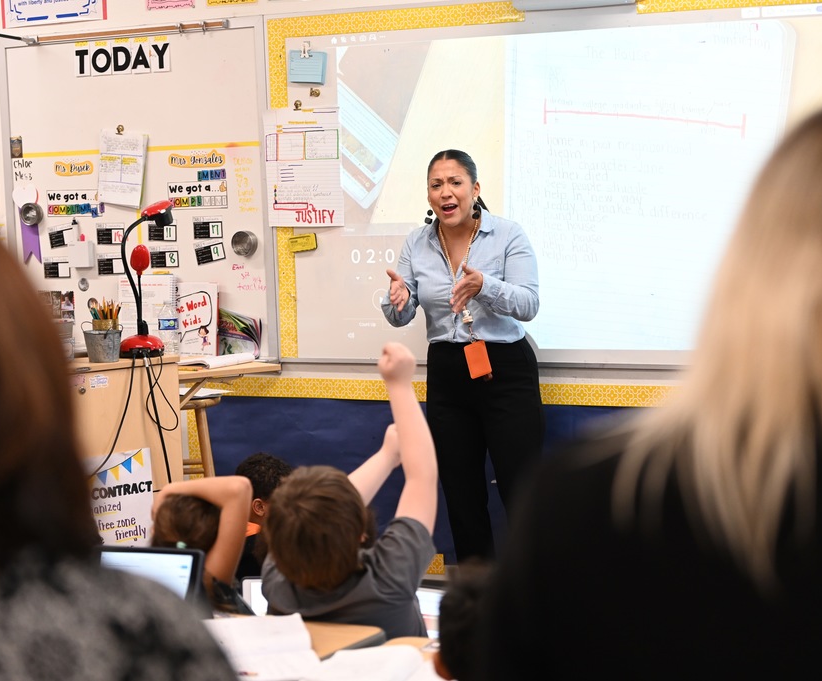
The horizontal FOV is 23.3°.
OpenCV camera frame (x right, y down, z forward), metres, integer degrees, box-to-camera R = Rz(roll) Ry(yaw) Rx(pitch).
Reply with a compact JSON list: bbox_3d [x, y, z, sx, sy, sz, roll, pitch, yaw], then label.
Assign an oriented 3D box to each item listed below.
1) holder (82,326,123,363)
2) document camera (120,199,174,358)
[{"bbox_3d":[-0.978,0.014,6.298,0.120,0.105,0.120,-2,5,0],"label":"holder"},{"bbox_3d":[-0.864,-0.204,6.408,0.180,0.510,0.160,-3,5,-10],"label":"document camera"}]

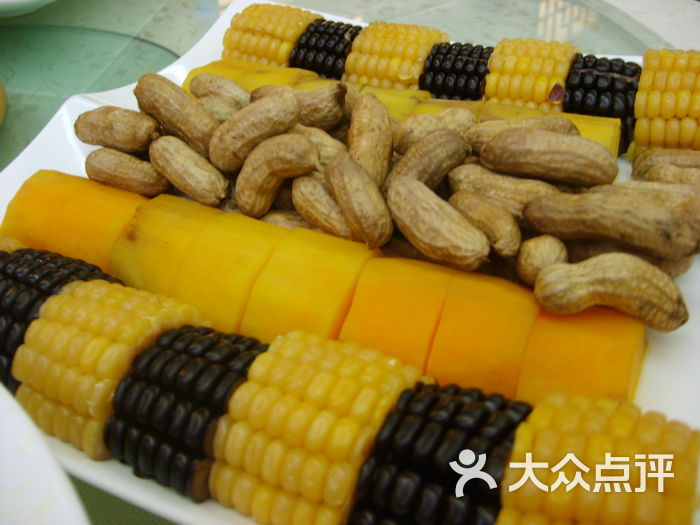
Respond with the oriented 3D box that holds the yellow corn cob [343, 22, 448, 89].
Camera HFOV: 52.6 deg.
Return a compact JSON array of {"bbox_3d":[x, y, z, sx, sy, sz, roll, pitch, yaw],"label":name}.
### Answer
[{"bbox_3d":[0.022,-0.089,0.335,0.040,0.043,0.043,14,45,14],"label":"yellow corn cob"}]

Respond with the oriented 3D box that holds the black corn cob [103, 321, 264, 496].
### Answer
[{"bbox_3d":[-0.038,0.039,0.185,0.028,0.041,0.041,14,41,19],"label":"black corn cob"}]

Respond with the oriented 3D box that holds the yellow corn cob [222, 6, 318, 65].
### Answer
[{"bbox_3d":[-0.032,-0.091,0.315,0.035,0.040,0.040,12,45,17],"label":"yellow corn cob"}]

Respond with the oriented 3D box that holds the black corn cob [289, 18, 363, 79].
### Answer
[{"bbox_3d":[-0.007,-0.100,0.362,0.028,0.042,0.042,17,42,22],"label":"black corn cob"}]

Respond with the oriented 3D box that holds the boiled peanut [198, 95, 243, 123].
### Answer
[{"bbox_3d":[-0.054,-0.066,0.306,0.032,0.012,0.012,27,50,24],"label":"boiled peanut"}]

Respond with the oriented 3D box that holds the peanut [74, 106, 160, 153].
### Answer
[{"bbox_3d":[-0.099,-0.056,0.301,0.038,0.014,0.015,7,43,12],"label":"peanut"}]

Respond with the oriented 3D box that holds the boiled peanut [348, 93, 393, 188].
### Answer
[{"bbox_3d":[0.009,-0.048,0.273,0.016,0.016,0.041,-3,65,-3],"label":"boiled peanut"}]

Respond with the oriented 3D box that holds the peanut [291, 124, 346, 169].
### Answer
[{"bbox_3d":[-0.012,-0.044,0.282,0.033,0.015,0.016,30,47,22],"label":"peanut"}]

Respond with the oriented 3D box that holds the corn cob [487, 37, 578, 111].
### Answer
[{"bbox_3d":[0.083,-0.079,0.324,0.035,0.043,0.043,14,45,14],"label":"corn cob"}]

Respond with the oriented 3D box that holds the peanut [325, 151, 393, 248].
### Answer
[{"bbox_3d":[0.002,-0.021,0.239,0.016,0.015,0.040,-15,62,-18],"label":"peanut"}]

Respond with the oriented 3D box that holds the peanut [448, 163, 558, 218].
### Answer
[{"bbox_3d":[0.054,-0.026,0.254,0.039,0.013,0.013,19,47,19],"label":"peanut"}]

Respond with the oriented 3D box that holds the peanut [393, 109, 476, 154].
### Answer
[{"bbox_3d":[0.036,-0.055,0.296,0.037,0.014,0.014,-22,47,-16],"label":"peanut"}]

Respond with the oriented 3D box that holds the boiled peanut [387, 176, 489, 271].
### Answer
[{"bbox_3d":[0.030,-0.014,0.246,0.040,0.016,0.016,42,55,13],"label":"boiled peanut"}]

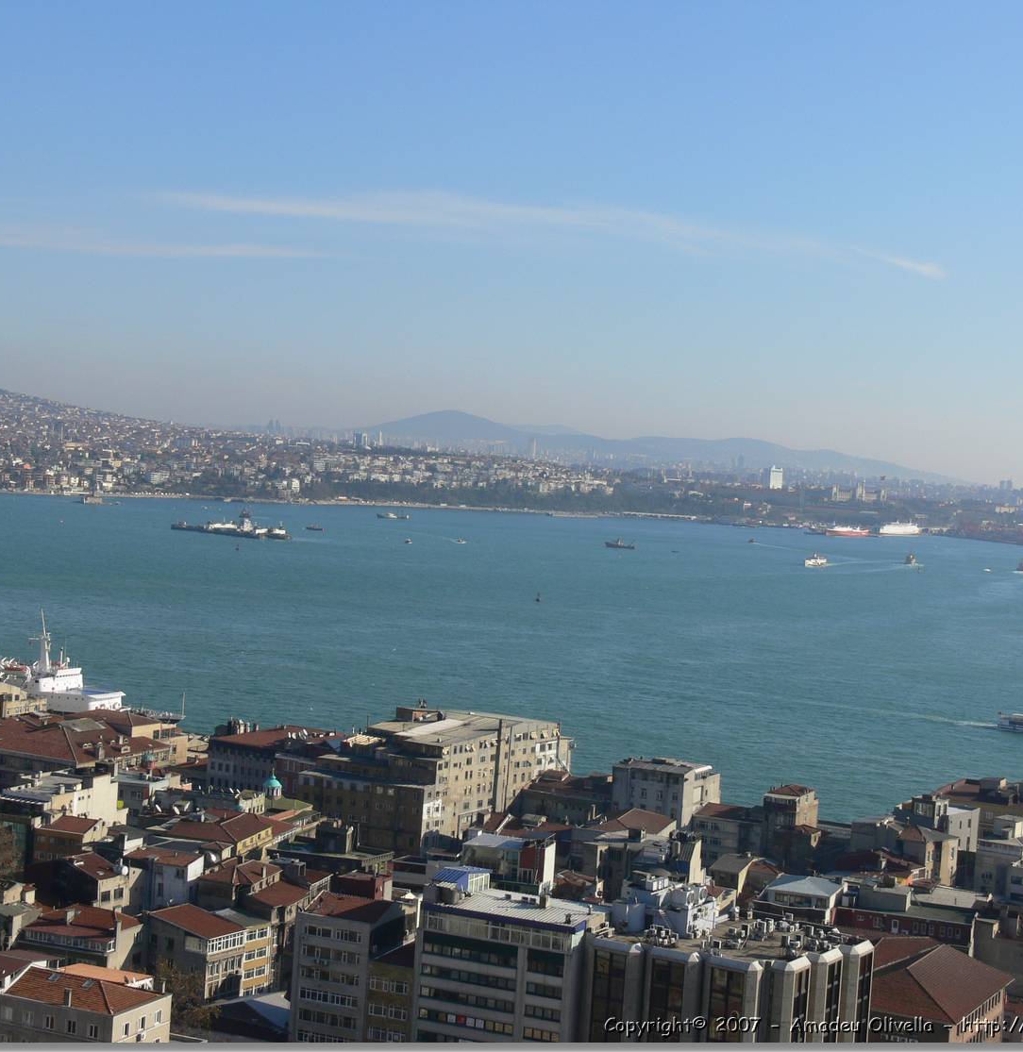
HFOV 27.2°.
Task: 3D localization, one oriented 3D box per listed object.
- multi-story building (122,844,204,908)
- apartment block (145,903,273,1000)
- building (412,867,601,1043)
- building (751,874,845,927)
[{"bbox_3d":[-62.270,65.650,374.430,12.200,16.000,11.000,4,2,7],"label":"multi-story building"},{"bbox_3d":[-49.210,69.600,344.880,12.900,13.000,14.700,6,2,36],"label":"apartment block"},{"bbox_3d":[-0.440,64.900,297.480,21.300,27.700,12.000,5,2,19],"label":"building"},{"bbox_3d":[55.860,75.640,410.330,13.900,15.000,13.000,5,2,18],"label":"building"}]

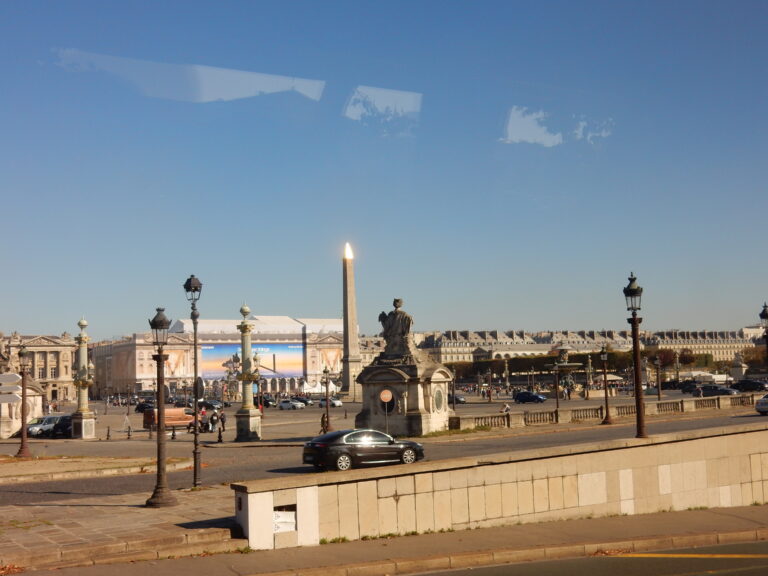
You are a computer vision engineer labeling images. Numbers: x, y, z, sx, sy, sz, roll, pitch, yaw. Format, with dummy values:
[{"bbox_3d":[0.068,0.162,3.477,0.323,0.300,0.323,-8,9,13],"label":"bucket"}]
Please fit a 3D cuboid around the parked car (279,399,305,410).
[{"bbox_3d":[-12.971,16.538,135.074,1.770,1.500,4.100,4,-8,-45],"label":"parked car"}]

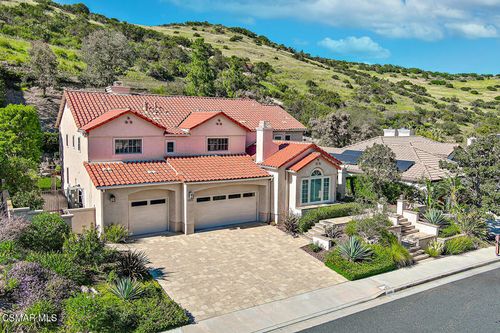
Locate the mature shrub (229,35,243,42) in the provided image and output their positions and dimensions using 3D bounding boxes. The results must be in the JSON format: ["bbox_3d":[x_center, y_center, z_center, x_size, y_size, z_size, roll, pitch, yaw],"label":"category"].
[{"bbox_3d":[-6.749,-60.266,190.000,6.200,3.400,5.200,1,6,0],"label":"mature shrub"}]

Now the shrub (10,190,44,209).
[{"bbox_3d":[-15.295,2.511,27.700,2.100,1.700,1.900,-3,7,-32],"label":"shrub"}]

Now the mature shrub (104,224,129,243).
[{"bbox_3d":[-8.031,4.057,24.093,1.313,0.990,1.161,-3,7,-32],"label":"mature shrub"}]

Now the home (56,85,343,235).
[{"bbox_3d":[-3.555,-1.595,35.772,22.220,9.797,21.008,-3,7,-32],"label":"home"}]

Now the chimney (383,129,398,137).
[{"bbox_3d":[18.422,-4.207,52.600,0.950,1.200,1.600,-4,8,-35],"label":"chimney"}]

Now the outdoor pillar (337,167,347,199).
[{"bbox_3d":[7.736,1.344,33.842,0.475,2.676,0.475,-3,7,-32],"label":"outdoor pillar"}]

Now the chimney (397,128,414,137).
[{"bbox_3d":[20.084,-4.159,52.000,0.950,1.200,1.600,-4,8,-35],"label":"chimney"}]

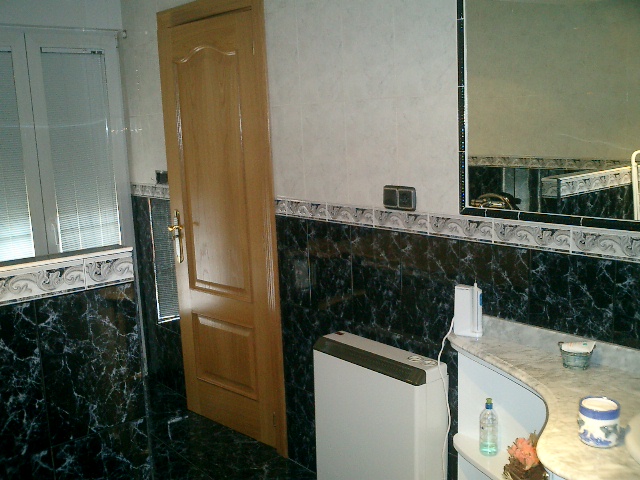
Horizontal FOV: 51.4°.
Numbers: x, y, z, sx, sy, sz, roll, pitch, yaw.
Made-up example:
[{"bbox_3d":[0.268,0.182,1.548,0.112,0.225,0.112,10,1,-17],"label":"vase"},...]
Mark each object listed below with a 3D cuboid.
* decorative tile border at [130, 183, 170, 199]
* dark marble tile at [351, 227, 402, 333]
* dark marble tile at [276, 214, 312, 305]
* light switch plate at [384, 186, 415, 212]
[{"bbox_3d":[-0.956,-0.274,3.745,0.012,0.071,0.479,-11,13,-40],"label":"decorative tile border"},{"bbox_3d":[0.207,0.147,2.465,0.010,0.382,0.256,-11,13,-40],"label":"dark marble tile"},{"bbox_3d":[-0.115,0.094,2.833,0.010,0.382,0.215,-11,13,-40],"label":"dark marble tile"},{"bbox_3d":[0.274,-0.142,2.305,0.020,0.081,0.141,-11,13,-40],"label":"light switch plate"}]

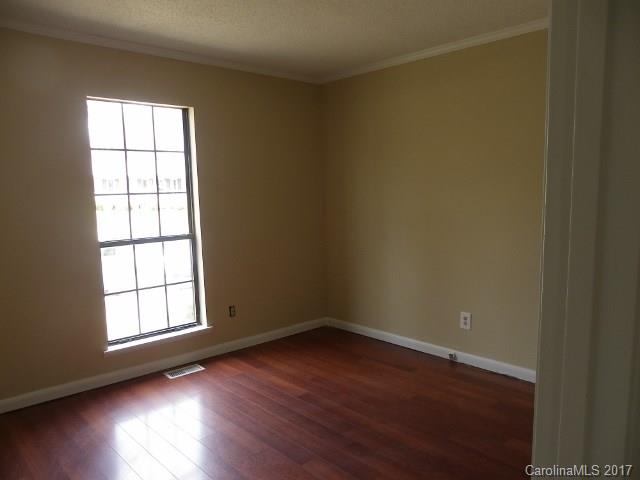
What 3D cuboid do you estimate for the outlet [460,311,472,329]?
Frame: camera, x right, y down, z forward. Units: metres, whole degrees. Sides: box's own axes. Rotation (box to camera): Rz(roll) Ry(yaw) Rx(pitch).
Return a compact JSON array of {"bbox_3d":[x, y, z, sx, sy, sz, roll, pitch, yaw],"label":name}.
[{"bbox_3d":[1.118,0.624,3.691,0.014,0.122,0.078,-6,8,-42],"label":"outlet"}]

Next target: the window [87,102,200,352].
[{"bbox_3d":[-1.312,-0.132,3.661,0.790,1.750,0.060,-6,8,-42],"label":"window"}]

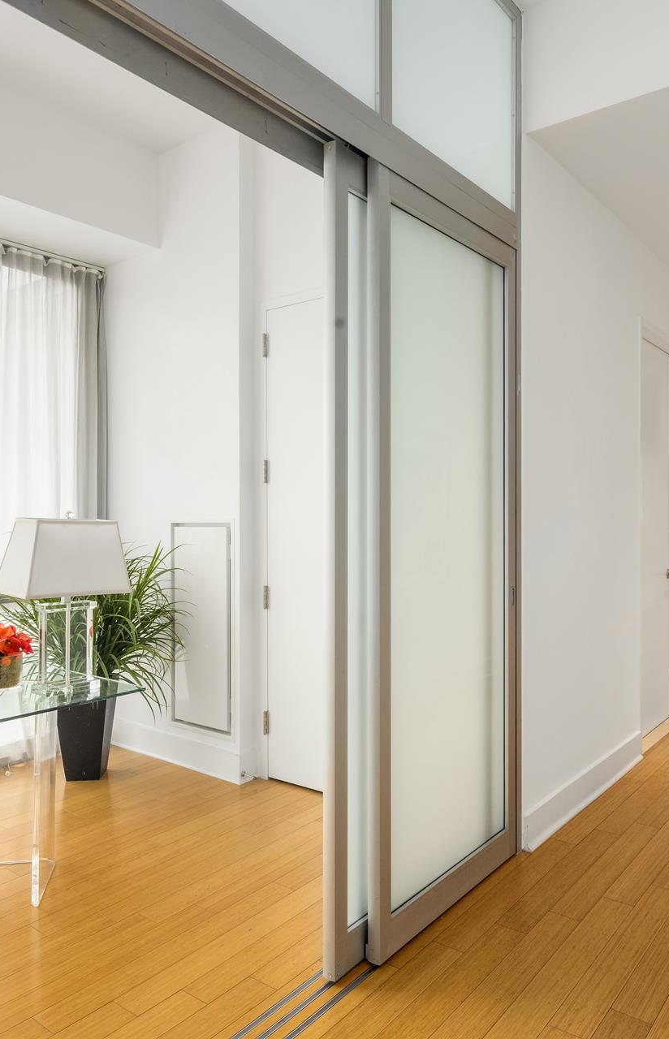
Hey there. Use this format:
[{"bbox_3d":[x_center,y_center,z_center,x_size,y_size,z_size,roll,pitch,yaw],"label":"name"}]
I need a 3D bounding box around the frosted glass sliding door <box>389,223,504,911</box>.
[{"bbox_3d":[0.404,0.133,2.608,0.055,2.340,0.880,0,0,39],"label":"frosted glass sliding door"}]

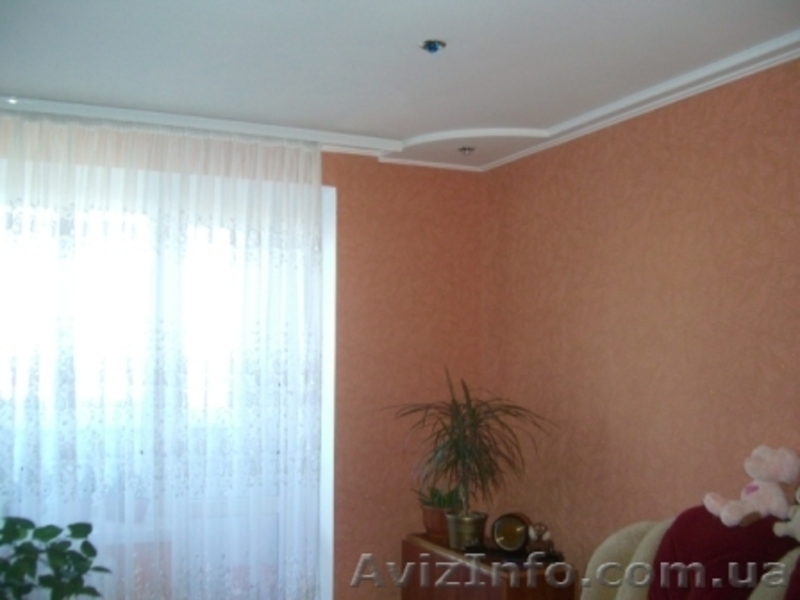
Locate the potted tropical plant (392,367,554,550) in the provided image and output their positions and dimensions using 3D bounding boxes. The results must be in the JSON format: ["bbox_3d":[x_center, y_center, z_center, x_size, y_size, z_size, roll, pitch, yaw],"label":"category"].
[{"bbox_3d":[0.300,0.692,3.822,0.660,0.759,0.600,0,-3,4],"label":"potted tropical plant"}]

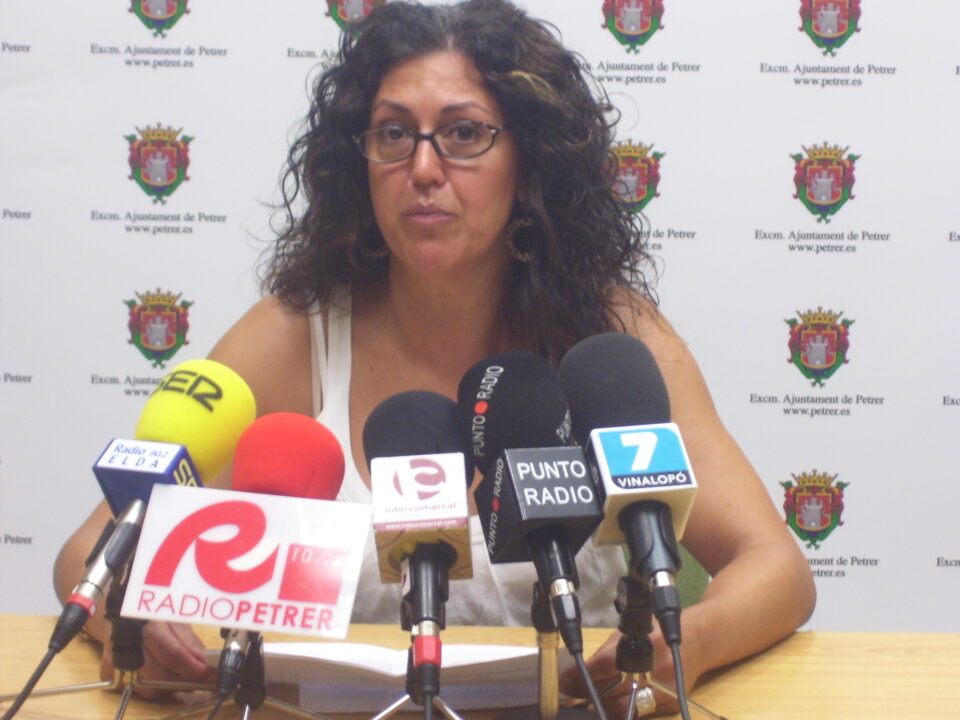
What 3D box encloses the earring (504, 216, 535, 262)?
[{"bbox_3d":[0.044,-0.111,2.845,0.039,0.042,0.007,2,8,8],"label":"earring"}]

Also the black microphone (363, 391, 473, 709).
[{"bbox_3d":[-0.044,0.140,2.280,0.082,0.267,0.082,-4,-35,1],"label":"black microphone"}]

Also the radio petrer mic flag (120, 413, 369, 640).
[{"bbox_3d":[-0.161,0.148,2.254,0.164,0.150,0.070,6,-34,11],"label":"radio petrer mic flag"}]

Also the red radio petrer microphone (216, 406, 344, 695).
[{"bbox_3d":[-0.165,0.145,2.270,0.083,0.251,0.083,6,-34,11],"label":"red radio petrer microphone"}]

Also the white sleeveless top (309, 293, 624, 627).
[{"bbox_3d":[-0.012,0.170,2.920,0.335,0.470,0.250,2,12,3],"label":"white sleeveless top"}]

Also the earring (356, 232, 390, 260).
[{"bbox_3d":[-0.098,-0.113,2.860,0.037,0.042,0.007,2,8,8],"label":"earring"}]

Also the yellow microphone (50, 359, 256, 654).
[{"bbox_3d":[-0.261,0.115,2.330,0.089,0.089,0.293,11,53,28],"label":"yellow microphone"}]

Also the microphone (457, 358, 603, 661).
[{"bbox_3d":[0.041,0.113,2.350,0.089,0.260,0.089,-2,-29,-26],"label":"microphone"}]

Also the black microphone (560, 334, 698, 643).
[{"bbox_3d":[0.121,0.103,2.350,0.086,0.281,0.086,-4,-35,-15],"label":"black microphone"}]

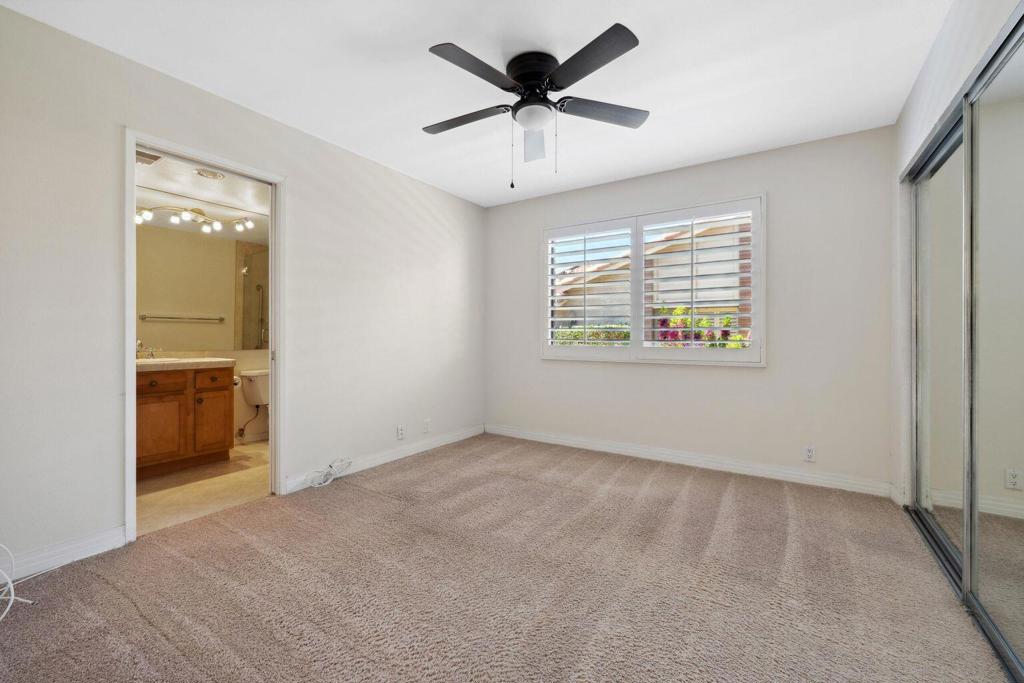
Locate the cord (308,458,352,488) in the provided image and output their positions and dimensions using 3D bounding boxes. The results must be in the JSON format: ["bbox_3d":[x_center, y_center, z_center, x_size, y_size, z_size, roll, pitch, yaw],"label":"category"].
[{"bbox_3d":[-1.288,0.940,3.039,0.075,0.130,0.345,1,1,33],"label":"cord"}]

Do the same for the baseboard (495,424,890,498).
[{"bbox_3d":[1.100,0.959,3.709,3.310,0.102,0.020,1,1,33],"label":"baseboard"}]

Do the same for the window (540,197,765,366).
[{"bbox_3d":[1.099,-0.463,3.700,1.900,1.285,0.080,1,1,33],"label":"window"}]

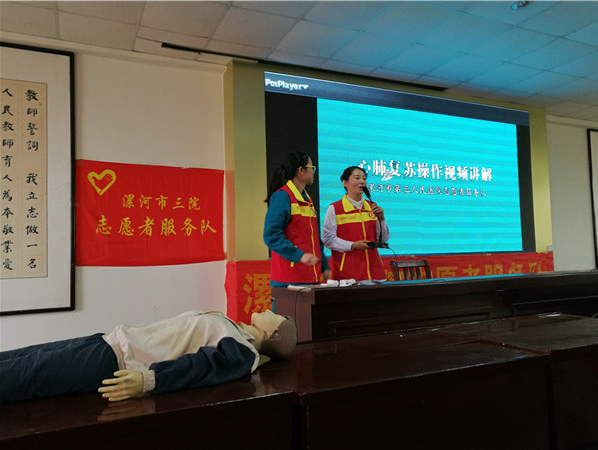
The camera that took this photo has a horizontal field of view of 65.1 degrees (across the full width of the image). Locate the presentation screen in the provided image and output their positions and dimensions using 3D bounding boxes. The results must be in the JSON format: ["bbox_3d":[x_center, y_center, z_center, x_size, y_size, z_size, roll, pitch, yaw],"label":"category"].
[{"bbox_3d":[1.418,-0.598,5.590,3.879,1.911,0.080,0,-4,-25],"label":"presentation screen"}]

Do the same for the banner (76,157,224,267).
[{"bbox_3d":[-1.388,-0.108,4.514,1.404,0.950,0.030,0,-4,-25],"label":"banner"}]

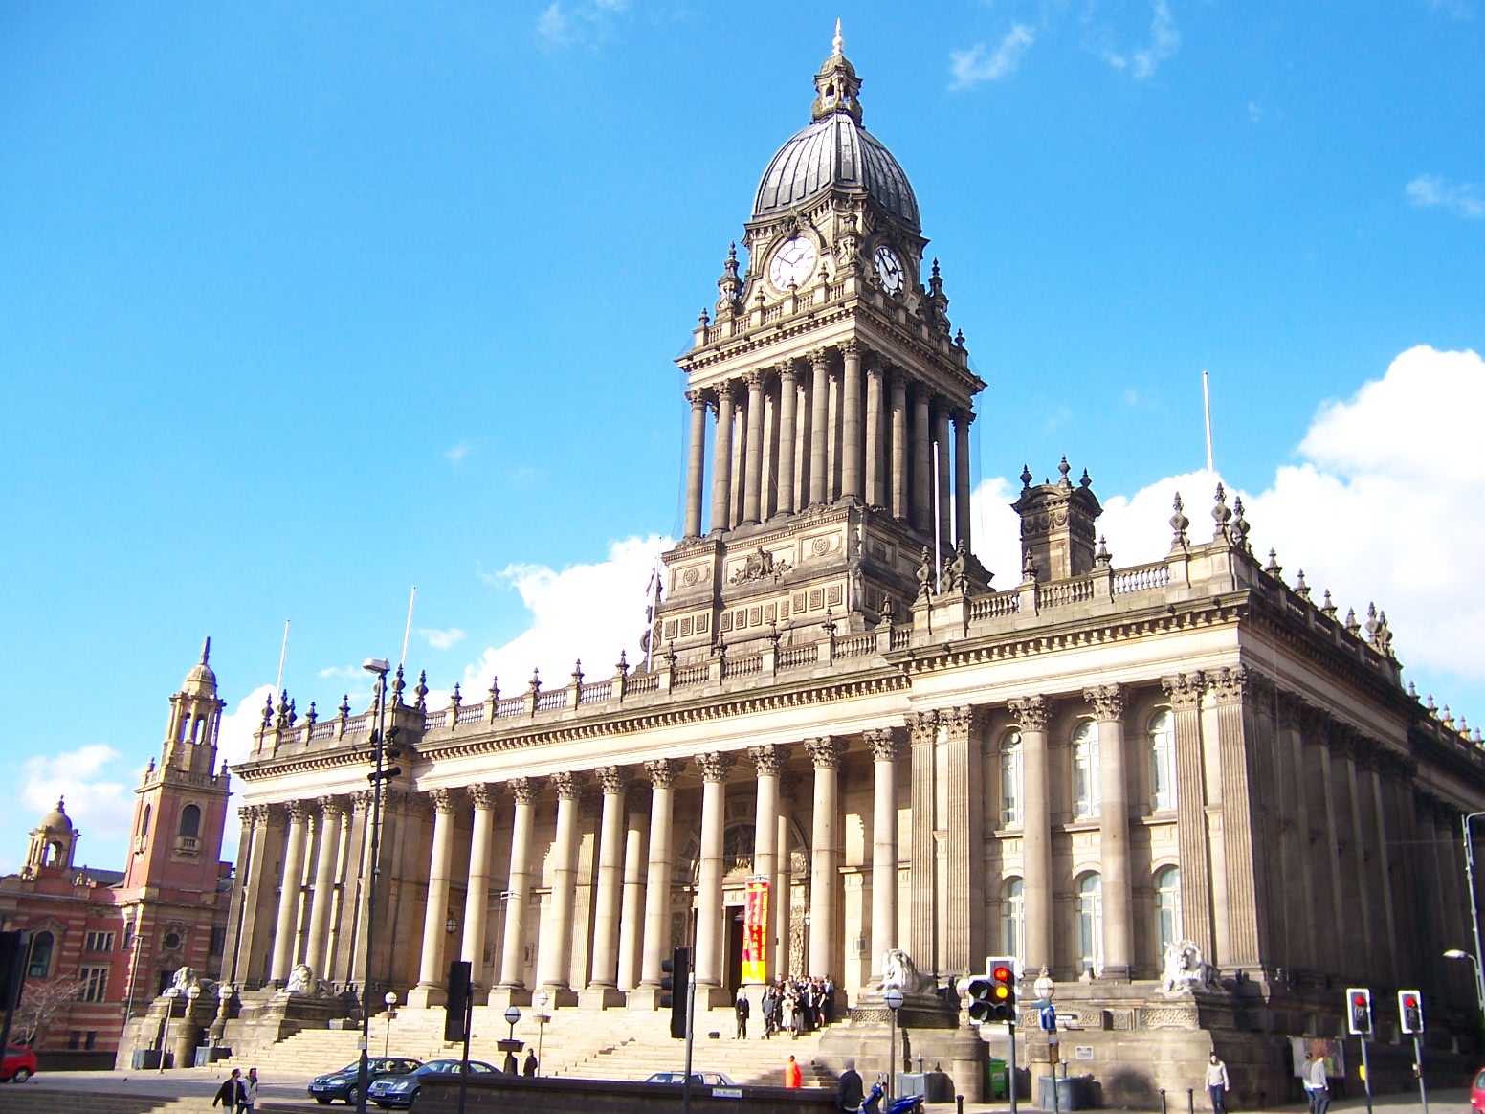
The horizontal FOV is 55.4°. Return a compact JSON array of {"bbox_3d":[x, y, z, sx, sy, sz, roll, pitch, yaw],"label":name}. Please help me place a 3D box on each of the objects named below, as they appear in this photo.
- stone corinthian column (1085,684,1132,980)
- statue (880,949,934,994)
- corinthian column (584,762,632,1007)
[{"bbox_3d":[13.304,9.760,50.601,1.316,10.400,1.316,-14,-25,38],"label":"stone corinthian column"},{"bbox_3d":[5.847,14.774,50.404,1.200,1.500,2.700,-14,-25,38],"label":"statue"},{"bbox_3d":[-6.275,15.471,66.961,1.440,11.080,1.440,2,-20,1],"label":"corinthian column"}]

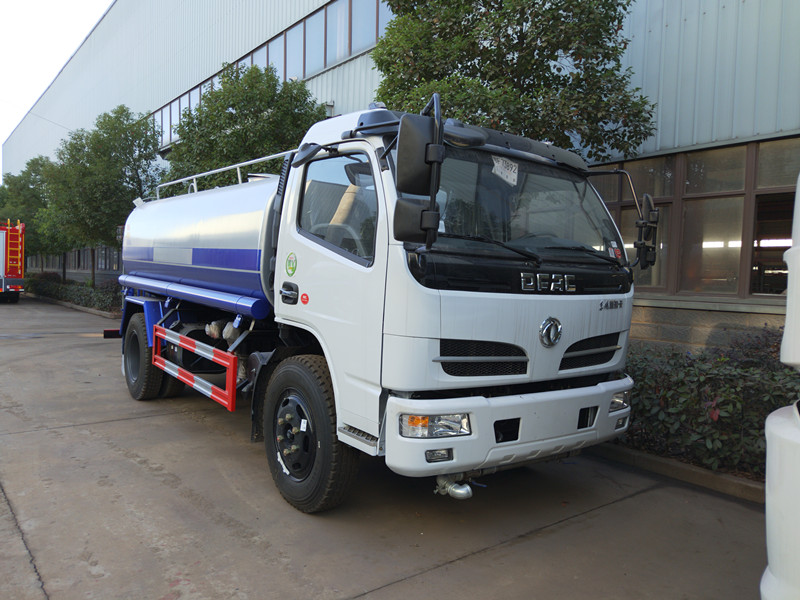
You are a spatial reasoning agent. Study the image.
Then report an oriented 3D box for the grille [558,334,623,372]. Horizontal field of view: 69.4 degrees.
[{"bbox_3d":[1.249,0.339,3.777,0.700,0.230,0.080,1,4,-42],"label":"grille"}]

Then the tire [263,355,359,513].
[{"bbox_3d":[-0.585,0.856,3.778,0.250,0.990,0.990,0,3,-38],"label":"tire"}]

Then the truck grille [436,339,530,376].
[{"bbox_3d":[0.469,0.314,3.136,0.680,0.225,0.080,0,3,-35],"label":"truck grille"}]

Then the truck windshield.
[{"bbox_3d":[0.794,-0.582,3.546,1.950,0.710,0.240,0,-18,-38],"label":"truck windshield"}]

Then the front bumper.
[{"bbox_3d":[0.824,0.690,3.487,2.150,0.400,0.270,2,3,-38],"label":"front bumper"}]

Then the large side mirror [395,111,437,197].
[{"bbox_3d":[0.079,-0.637,2.558,0.190,0.350,0.100,3,3,-9],"label":"large side mirror"}]

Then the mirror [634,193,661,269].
[{"bbox_3d":[1.765,-0.496,4.120,0.160,0.540,0.220,3,3,27],"label":"mirror"}]

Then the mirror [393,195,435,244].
[{"bbox_3d":[0.065,-0.359,2.610,0.190,0.210,0.100,1,3,-10],"label":"mirror"}]

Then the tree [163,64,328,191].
[{"bbox_3d":[-3.631,-2.233,13.170,3.800,6.400,3.800,0,2,-40],"label":"tree"}]

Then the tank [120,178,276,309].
[{"bbox_3d":[-1.541,-0.625,6.563,2.040,1.330,4.450,2,3,-38],"label":"tank"}]

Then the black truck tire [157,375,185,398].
[{"bbox_3d":[-2.773,0.665,6.889,0.235,0.974,0.974,2,2,-38],"label":"black truck tire"}]

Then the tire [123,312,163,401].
[{"bbox_3d":[-2.924,0.660,6.660,0.245,0.990,0.990,0,3,-38],"label":"tire"}]

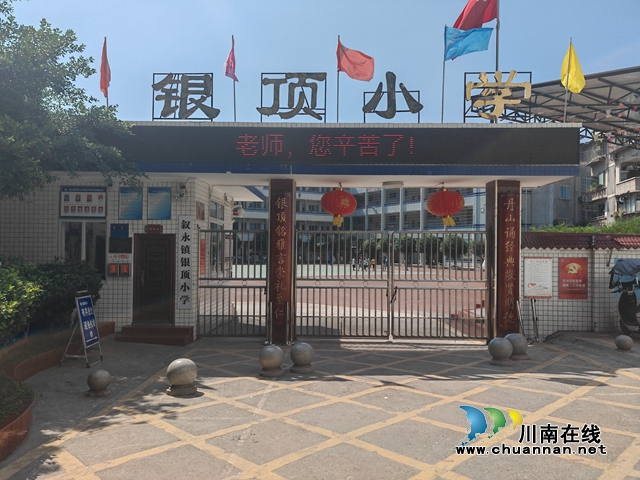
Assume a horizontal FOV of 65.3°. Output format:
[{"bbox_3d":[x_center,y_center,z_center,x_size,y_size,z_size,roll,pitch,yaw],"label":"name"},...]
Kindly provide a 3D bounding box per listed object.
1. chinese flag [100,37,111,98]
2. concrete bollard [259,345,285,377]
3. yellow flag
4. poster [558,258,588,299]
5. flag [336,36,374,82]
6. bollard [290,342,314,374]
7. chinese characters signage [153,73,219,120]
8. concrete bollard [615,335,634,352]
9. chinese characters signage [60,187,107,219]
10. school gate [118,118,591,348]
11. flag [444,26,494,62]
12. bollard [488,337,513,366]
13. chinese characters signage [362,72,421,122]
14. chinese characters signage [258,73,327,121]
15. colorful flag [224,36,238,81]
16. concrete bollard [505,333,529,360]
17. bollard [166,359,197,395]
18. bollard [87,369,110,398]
[{"bbox_3d":[-4.460,-3.589,10.400,0.225,1.281,0.250,1,-1,3],"label":"chinese flag"},{"bbox_3d":[-0.784,1.951,8.150,0.408,0.458,0.408,1,-1,3],"label":"concrete bollard"},{"bbox_3d":[5.027,-3.424,9.900,0.496,1.045,0.280,1,-1,3],"label":"yellow flag"},{"bbox_3d":[5.204,0.797,10.250,0.602,0.842,0.020,1,-1,3],"label":"poster"},{"bbox_3d":[0.763,-3.834,10.633,0.800,0.920,0.350,1,-1,1],"label":"flag"},{"bbox_3d":[-0.296,1.971,8.420,0.401,0.461,0.401,1,-1,3],"label":"bollard"},{"bbox_3d":[-2.849,-3.045,10.615,1.400,1.000,0.140,1,-1,1],"label":"chinese characters signage"},{"bbox_3d":[5.346,1.811,8.750,0.320,0.320,0.320,1,-1,1],"label":"concrete bollard"},{"bbox_3d":[-5.291,-0.839,11.169,1.030,0.710,0.050,1,-1,1],"label":"chinese characters signage"},{"bbox_3d":[0.530,-0.095,11.000,9.650,4.600,1.600,1,-1,1],"label":"school gate"},{"bbox_3d":[3.147,-4.164,10.578,1.000,0.710,0.250,1,-1,1],"label":"flag"},{"bbox_3d":[2.955,1.814,8.150,0.410,0.430,0.410,1,-1,1],"label":"bollard"},{"bbox_3d":[1.527,-3.033,10.515,1.250,1.030,0.140,1,-1,1],"label":"chinese characters signage"},{"bbox_3d":[-0.553,-2.854,9.950,1.385,0.957,0.100,1,-1,3],"label":"chinese characters signage"},{"bbox_3d":[-1.803,-3.703,10.200,0.296,0.971,0.250,1,-1,3],"label":"colorful flag"},{"bbox_3d":[3.417,1.838,8.680,0.410,0.430,0.410,1,-1,1],"label":"concrete bollard"},{"bbox_3d":[-1.876,1.837,6.800,0.414,0.446,0.414,1,-1,3],"label":"bollard"},{"bbox_3d":[-2.922,1.871,6.600,0.317,0.309,0.317,1,-1,3],"label":"bollard"}]

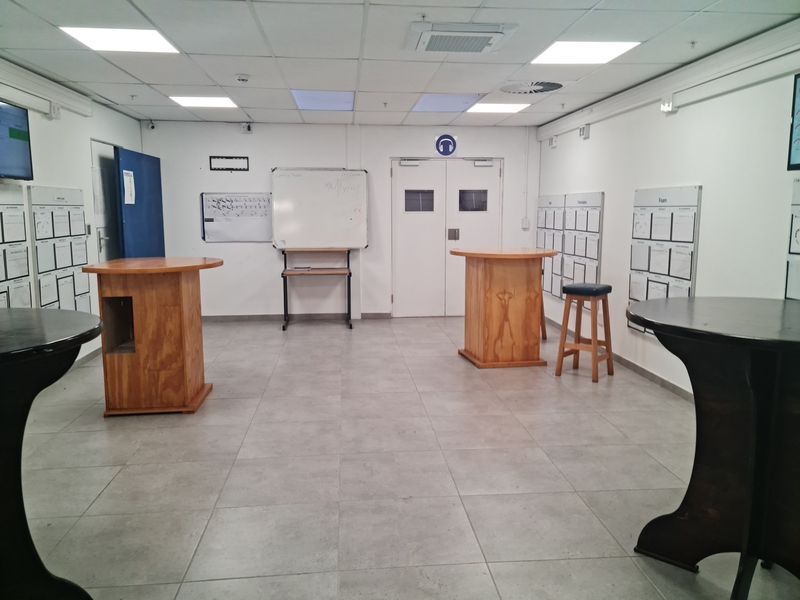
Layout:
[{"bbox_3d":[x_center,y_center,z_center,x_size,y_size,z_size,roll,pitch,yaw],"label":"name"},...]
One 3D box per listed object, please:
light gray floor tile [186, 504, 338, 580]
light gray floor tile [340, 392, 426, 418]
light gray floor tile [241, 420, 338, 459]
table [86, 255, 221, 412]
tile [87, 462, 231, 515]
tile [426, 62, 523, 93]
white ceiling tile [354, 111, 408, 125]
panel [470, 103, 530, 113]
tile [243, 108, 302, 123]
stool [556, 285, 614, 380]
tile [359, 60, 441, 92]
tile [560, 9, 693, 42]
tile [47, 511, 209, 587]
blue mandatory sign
[{"bbox_3d":[-0.568,1.043,2.729,0.600,0.012,0.600,-1,8,-5],"label":"light gray floor tile"},{"bbox_3d":[-0.132,0.776,4.535,0.600,0.012,0.600,-1,8,-5],"label":"light gray floor tile"},{"bbox_3d":[-0.675,0.871,3.914,0.600,0.010,0.600,-1,8,-5],"label":"light gray floor tile"},{"bbox_3d":[-1.772,0.247,4.596,0.940,1.030,0.940,-1,8,-5],"label":"table"},{"bbox_3d":[-1.222,0.973,3.271,0.600,0.012,0.600,-1,8,-5],"label":"tile"},{"bbox_3d":[0.565,-1.813,5.086,0.600,0.018,1.200,-1,8,-5],"label":"tile"},{"bbox_3d":[-0.241,-2.164,7.407,0.603,0.018,1.025,-1,8,-5],"label":"white ceiling tile"},{"bbox_3d":[1.030,-2.044,6.625,0.605,0.030,0.598,-1,8,-5],"label":"panel"},{"bbox_3d":[-1.457,-2.148,7.290,0.603,0.018,1.010,-1,8,-5],"label":"tile"},{"bbox_3d":[1.588,0.267,5.290,0.360,0.770,0.360,6,11,37],"label":"stool"},{"bbox_3d":[-0.035,-1.813,5.041,0.605,0.020,1.195,-1,8,-5],"label":"tile"},{"bbox_3d":[1.298,-1.610,3.661,0.600,0.018,0.600,-1,8,-5],"label":"tile"},{"bbox_3d":[-1.167,1.052,2.680,0.600,0.010,0.600,-1,8,-5],"label":"tile"},{"bbox_3d":[0.591,-1.960,7.926,0.275,0.275,0.010,-1,8,-5],"label":"blue mandatory sign"}]

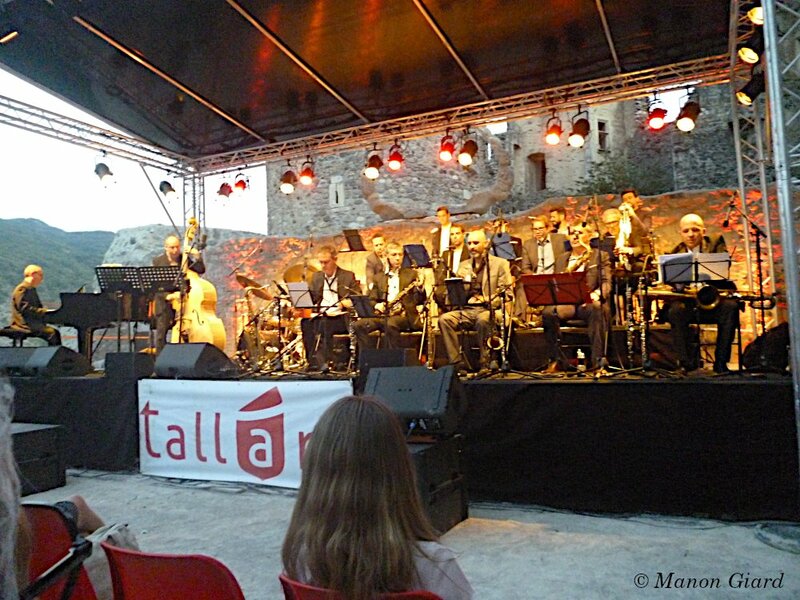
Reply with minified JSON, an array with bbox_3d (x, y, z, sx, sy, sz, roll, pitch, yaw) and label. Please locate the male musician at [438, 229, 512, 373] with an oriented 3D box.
[{"bbox_3d":[0.674,0.005,5.850,0.640,1.320,0.820,-3,-3,20],"label":"male musician"}]

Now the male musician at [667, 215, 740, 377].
[{"bbox_3d":[2.423,-0.060,5.200,0.580,1.290,0.760,-4,-3,24],"label":"male musician"}]

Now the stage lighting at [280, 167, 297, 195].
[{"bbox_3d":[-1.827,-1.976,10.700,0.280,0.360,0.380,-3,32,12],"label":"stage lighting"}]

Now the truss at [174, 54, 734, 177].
[{"bbox_3d":[0.207,-2.481,9.314,8.250,0.290,0.290,-4,-4,24],"label":"truss"}]

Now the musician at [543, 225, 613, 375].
[{"bbox_3d":[1.536,-0.039,5.600,0.580,1.280,0.760,-4,-3,21],"label":"musician"}]

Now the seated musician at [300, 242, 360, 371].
[{"bbox_3d":[-0.757,0.091,6.950,0.540,1.320,0.720,-4,-4,27],"label":"seated musician"}]

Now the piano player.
[{"bbox_3d":[-4.538,0.232,8.100,0.700,1.280,0.500,0,-4,-28],"label":"piano player"}]

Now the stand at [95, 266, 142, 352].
[{"bbox_3d":[-3.263,0.214,7.500,0.520,1.180,0.450,-3,-3,7],"label":"stand"}]

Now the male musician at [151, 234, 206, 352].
[{"bbox_3d":[-2.721,0.043,7.950,0.640,1.720,0.460,-1,-3,-18],"label":"male musician"}]

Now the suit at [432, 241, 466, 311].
[{"bbox_3d":[0.597,-0.242,7.650,0.480,0.880,0.480,-3,-3,14],"label":"suit"}]

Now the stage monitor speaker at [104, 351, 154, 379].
[{"bbox_3d":[-2.863,0.698,6.900,0.540,0.280,0.430,-2,-4,5],"label":"stage monitor speaker"}]

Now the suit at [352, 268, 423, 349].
[{"bbox_3d":[-0.106,0.177,6.550,0.580,1.000,0.700,-4,-3,29],"label":"suit"}]

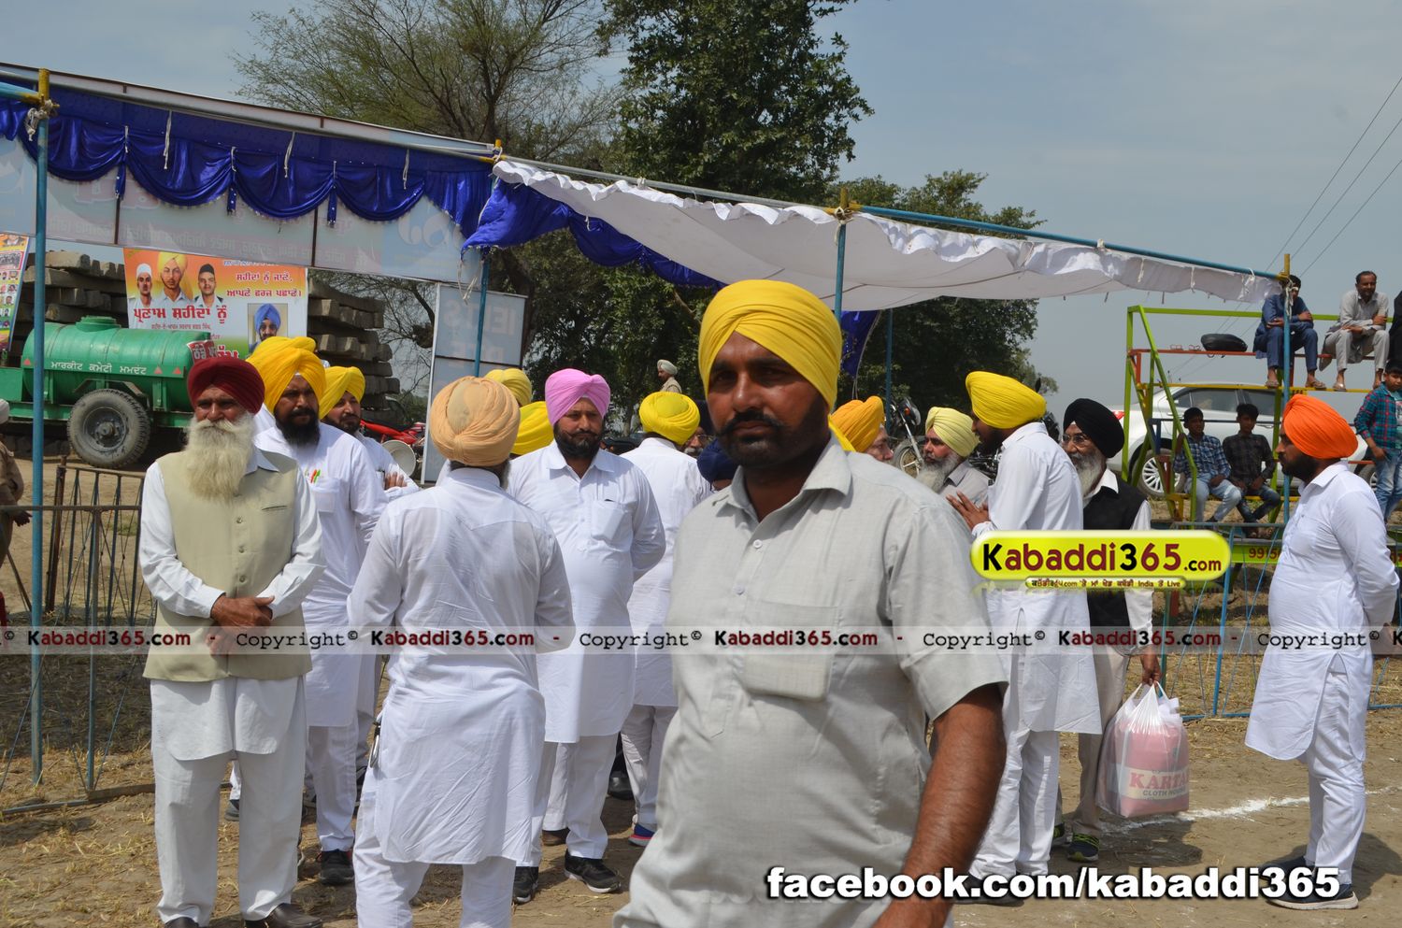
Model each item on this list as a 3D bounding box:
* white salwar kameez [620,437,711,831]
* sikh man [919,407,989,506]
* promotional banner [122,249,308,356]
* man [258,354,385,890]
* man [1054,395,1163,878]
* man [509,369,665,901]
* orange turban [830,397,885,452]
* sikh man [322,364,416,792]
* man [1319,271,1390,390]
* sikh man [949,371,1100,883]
[{"bbox_3d":[-0.147,0.663,5.880,0.470,1.520,0.320,2,2,-12],"label":"white salwar kameez"},{"bbox_3d":[1.190,0.610,7.000,0.520,1.740,0.380,1,1,45],"label":"sikh man"},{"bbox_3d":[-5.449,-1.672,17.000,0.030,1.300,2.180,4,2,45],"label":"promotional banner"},{"bbox_3d":[-1.375,0.510,5.250,0.550,1.830,0.380,1,0,-19],"label":"man"},{"bbox_3d":[1.540,0.621,5.800,0.500,1.740,0.360,3,2,41],"label":"man"},{"bbox_3d":[-0.390,0.575,5.200,0.560,1.800,0.400,1,0,-10],"label":"man"},{"bbox_3d":[0.605,-0.152,6.000,0.260,0.220,0.230,1,2,-28],"label":"orange turban"},{"bbox_3d":[-1.427,0.481,6.400,0.520,1.790,0.380,1,2,-25],"label":"sikh man"},{"bbox_3d":[5.990,-1.220,13.900,0.580,1.100,0.720,1,0,-3],"label":"man"},{"bbox_3d":[1.119,0.585,5.220,0.500,1.810,0.480,3,2,29],"label":"sikh man"}]

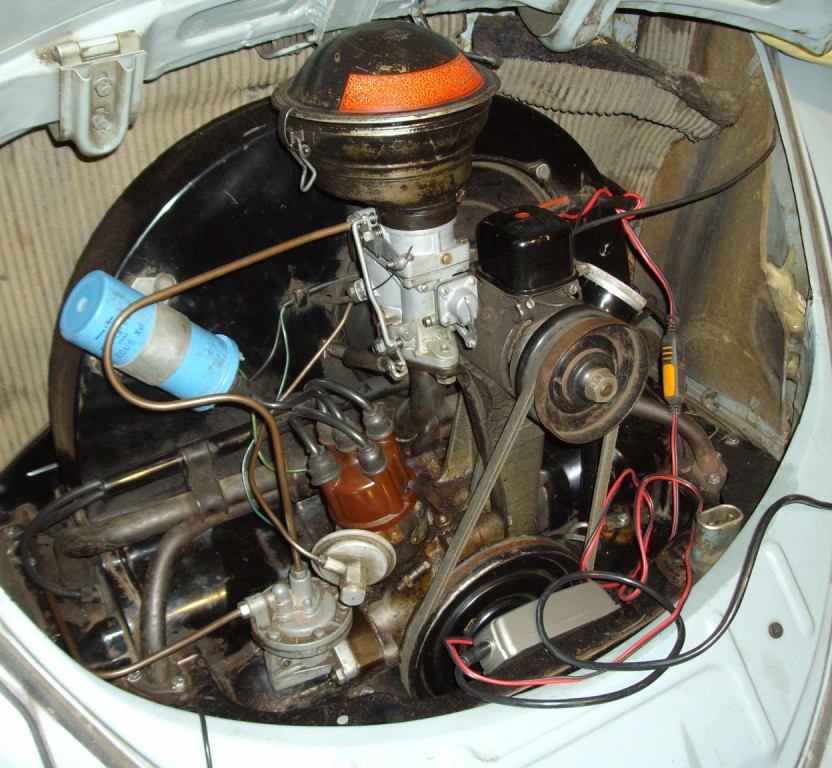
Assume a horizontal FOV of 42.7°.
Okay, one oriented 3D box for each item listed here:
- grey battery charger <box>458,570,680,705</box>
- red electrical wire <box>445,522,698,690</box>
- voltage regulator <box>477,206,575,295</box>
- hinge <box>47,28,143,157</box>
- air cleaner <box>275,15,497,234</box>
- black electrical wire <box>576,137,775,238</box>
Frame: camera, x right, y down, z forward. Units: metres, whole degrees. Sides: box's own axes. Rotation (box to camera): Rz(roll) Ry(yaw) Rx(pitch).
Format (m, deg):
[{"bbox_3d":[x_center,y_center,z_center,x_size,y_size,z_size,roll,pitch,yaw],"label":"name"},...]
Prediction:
[{"bbox_3d":[0.136,0.220,0.885,0.185,0.045,0.120,-25,38,-27],"label":"grey battery charger"},{"bbox_3d":[0.155,0.185,0.924,0.250,0.060,0.120,-28,39,-31],"label":"red electrical wire"},{"bbox_3d":[0.090,-0.110,0.869,0.063,0.050,0.066,-20,36,-21],"label":"voltage regulator"},{"bbox_3d":[-0.224,-0.203,0.750,0.062,0.115,0.035,-21,78,-23],"label":"hinge"},{"bbox_3d":[-0.017,-0.176,0.727,0.152,0.137,0.152,-4,33,2],"label":"air cleaner"},{"bbox_3d":[0.241,-0.171,0.965,0.255,0.045,0.045,-26,38,-29],"label":"black electrical wire"}]

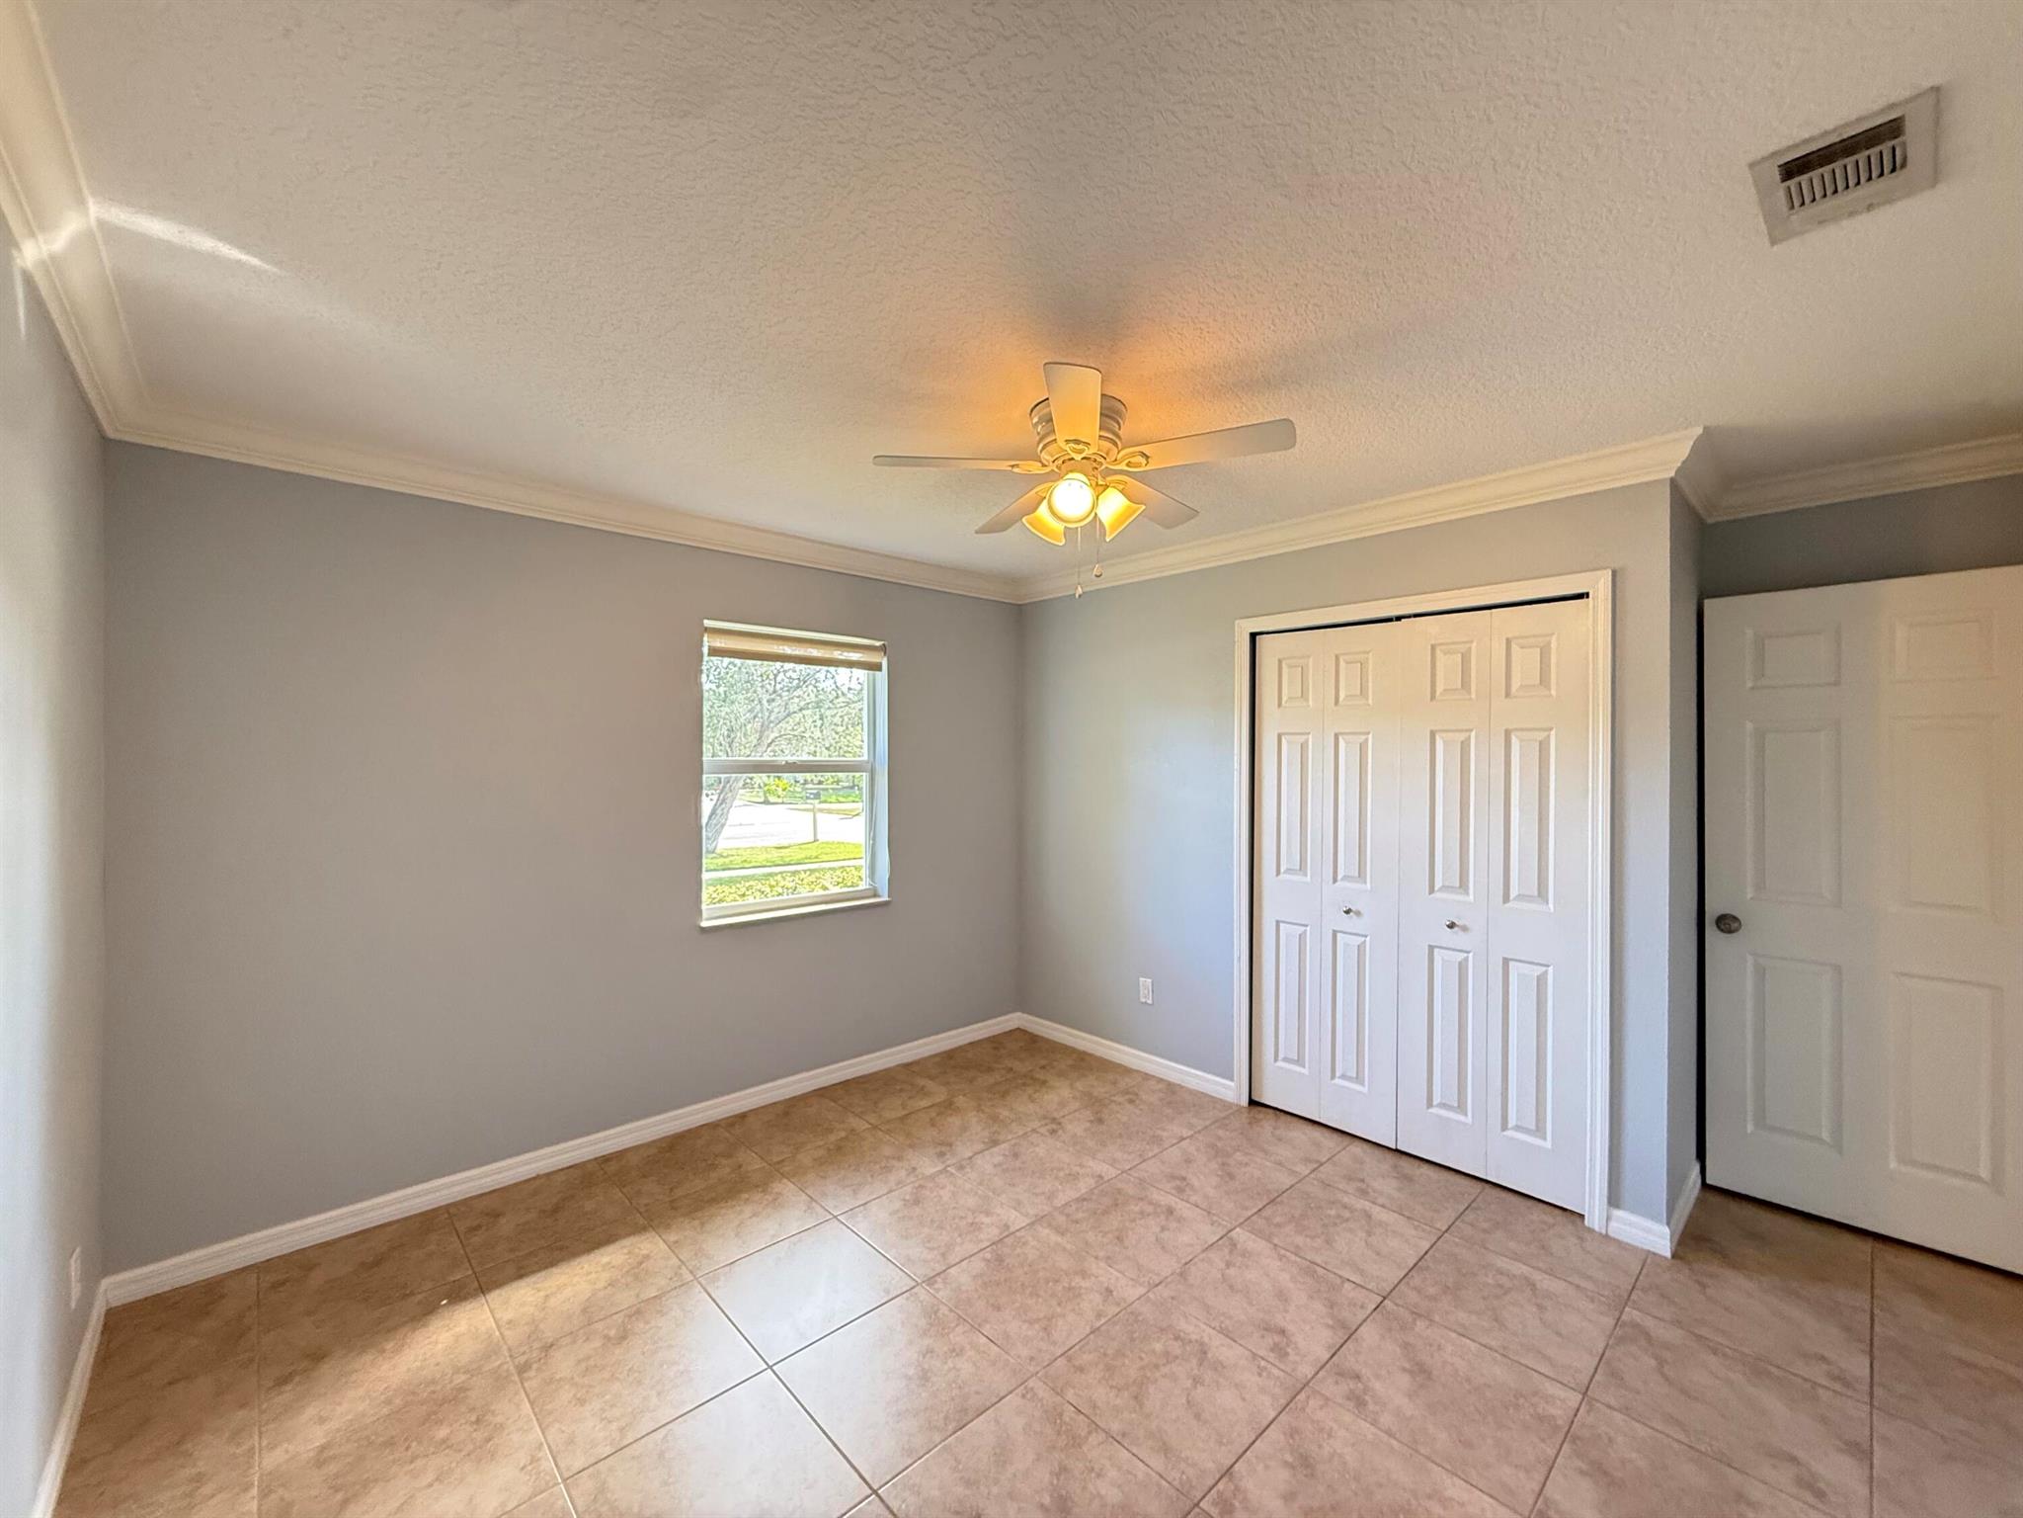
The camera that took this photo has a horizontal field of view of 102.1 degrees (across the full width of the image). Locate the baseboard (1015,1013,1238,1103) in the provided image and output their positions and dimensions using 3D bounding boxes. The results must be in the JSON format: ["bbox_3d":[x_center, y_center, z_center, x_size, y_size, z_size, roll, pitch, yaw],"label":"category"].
[{"bbox_3d":[0.505,1.446,4.044,0.020,0.083,1.329,0,0,-43],"label":"baseboard"}]

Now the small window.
[{"bbox_3d":[-0.954,0.055,3.649,0.904,1.226,0.125,0,0,-43],"label":"small window"}]

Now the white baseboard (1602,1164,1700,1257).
[{"bbox_3d":[2.144,1.459,2.720,0.601,0.084,0.163,0,0,-43],"label":"white baseboard"}]

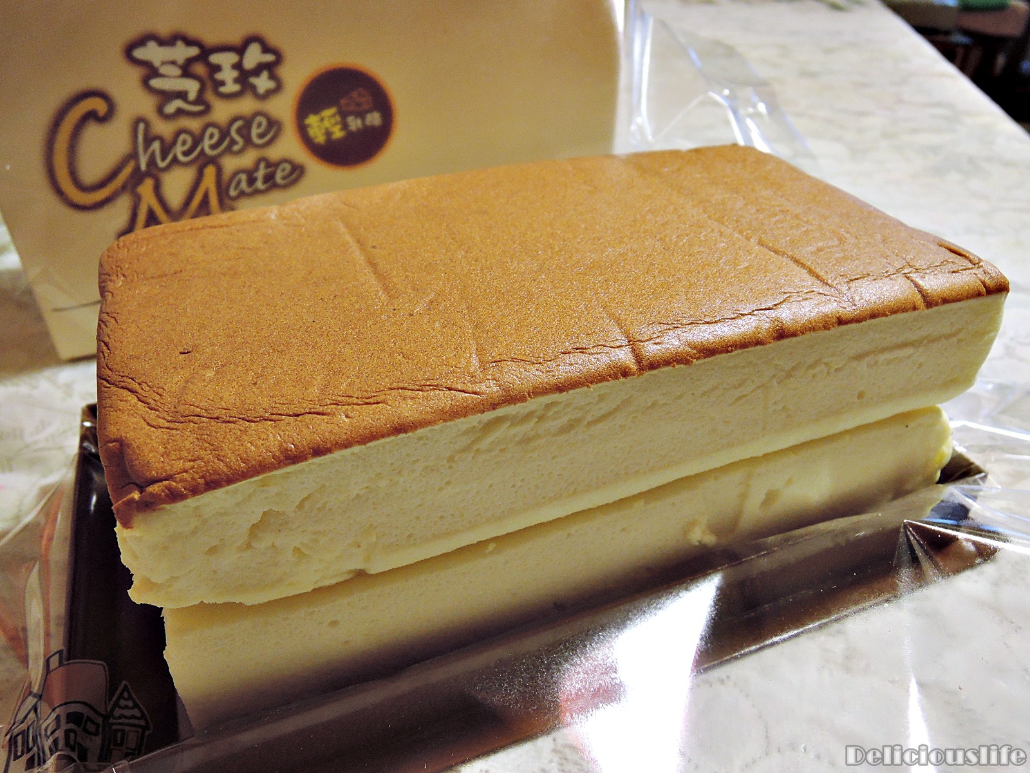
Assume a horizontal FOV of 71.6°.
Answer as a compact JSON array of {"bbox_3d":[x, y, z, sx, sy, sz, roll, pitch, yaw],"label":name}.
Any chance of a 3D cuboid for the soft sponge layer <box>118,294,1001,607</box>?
[{"bbox_3d":[0.008,-0.016,0.178,0.184,0.032,0.091,-14,41,-17],"label":"soft sponge layer"}]

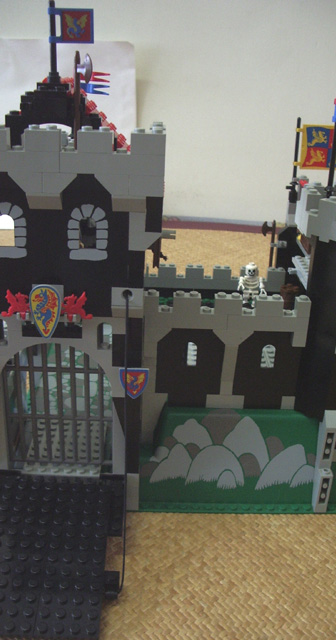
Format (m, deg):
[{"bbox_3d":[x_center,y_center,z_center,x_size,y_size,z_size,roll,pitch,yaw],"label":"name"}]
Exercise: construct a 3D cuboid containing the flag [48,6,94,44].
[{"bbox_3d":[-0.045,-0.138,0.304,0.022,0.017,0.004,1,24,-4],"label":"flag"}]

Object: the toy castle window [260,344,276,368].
[{"bbox_3d":[0.061,0.022,0.394,0.009,0.015,0.004,2,24,-2],"label":"toy castle window"}]

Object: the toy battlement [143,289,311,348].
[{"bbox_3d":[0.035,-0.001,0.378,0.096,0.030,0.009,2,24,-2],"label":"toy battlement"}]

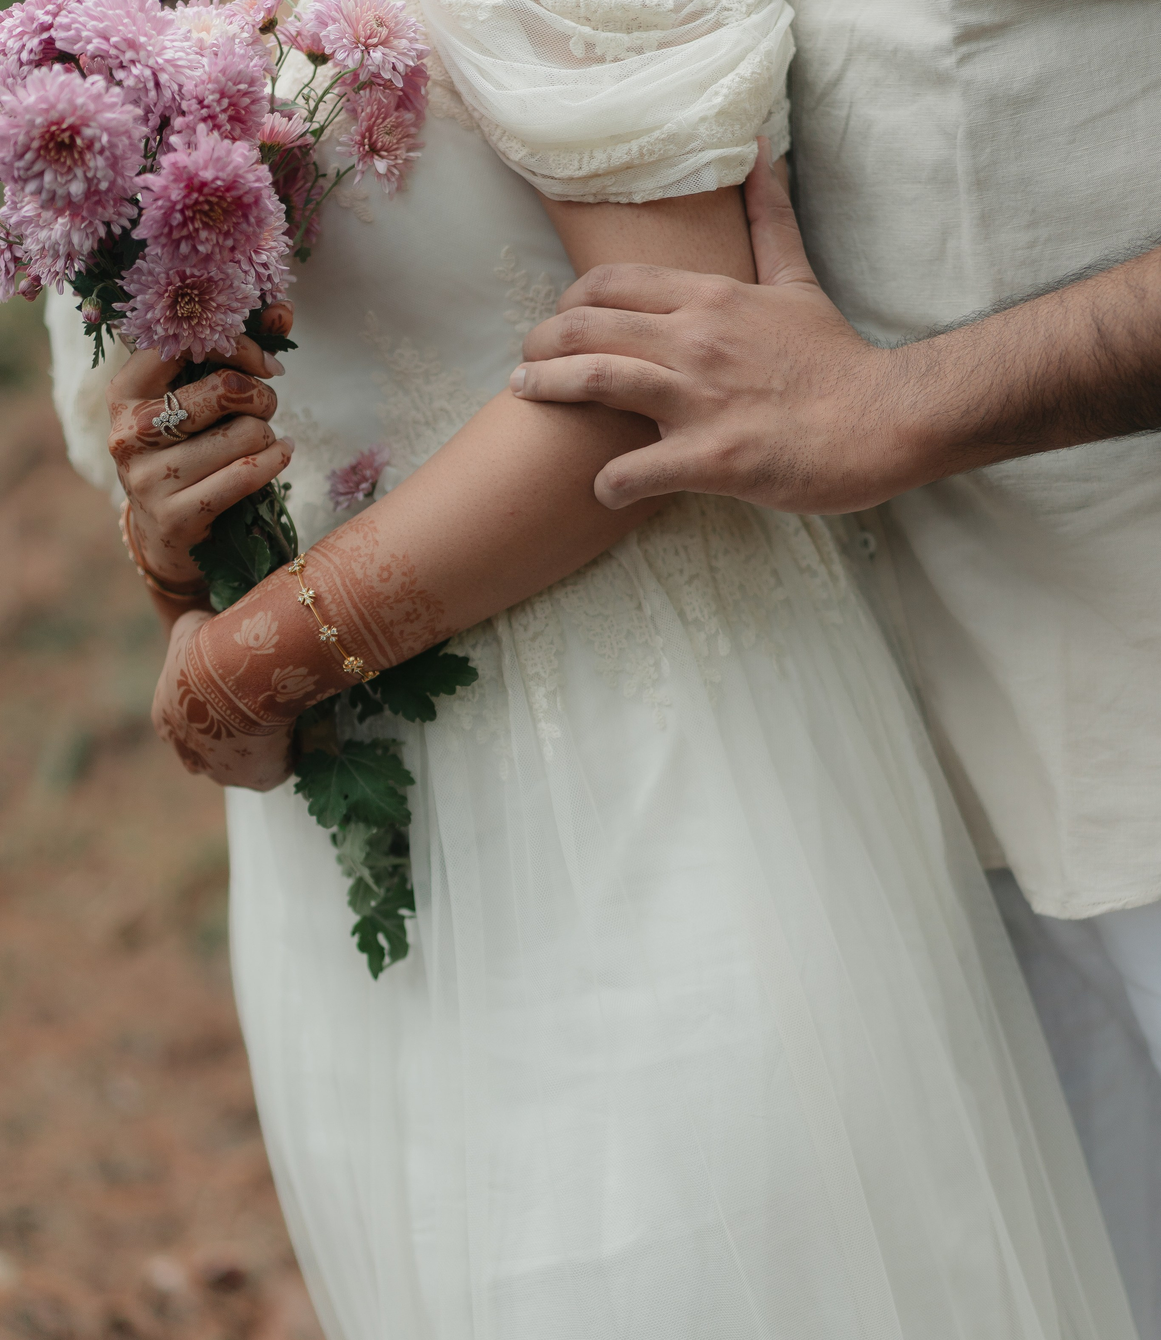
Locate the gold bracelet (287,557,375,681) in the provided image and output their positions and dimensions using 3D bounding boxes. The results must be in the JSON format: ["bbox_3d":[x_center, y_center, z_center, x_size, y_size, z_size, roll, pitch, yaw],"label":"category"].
[{"bbox_3d":[-0.105,-0.022,1.145,0.009,0.063,0.053,-34,0,16],"label":"gold bracelet"}]

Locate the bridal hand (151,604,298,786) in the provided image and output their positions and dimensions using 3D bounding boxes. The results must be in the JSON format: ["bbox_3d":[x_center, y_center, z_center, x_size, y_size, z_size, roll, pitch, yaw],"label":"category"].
[{"bbox_3d":[-0.153,0.014,1.160,0.058,0.073,0.086,-52,-11,-30],"label":"bridal hand"}]

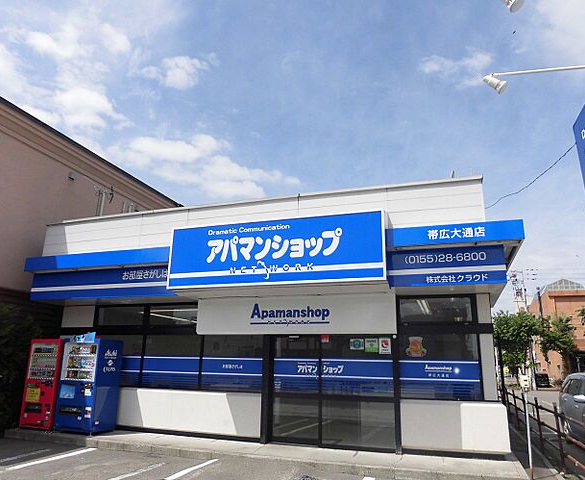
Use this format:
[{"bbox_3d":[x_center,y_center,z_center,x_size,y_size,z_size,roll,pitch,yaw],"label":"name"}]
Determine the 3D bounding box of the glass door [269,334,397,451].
[{"bbox_3d":[0.683,2.696,7.982,2.389,1.959,0.100,-4,-17,19],"label":"glass door"}]

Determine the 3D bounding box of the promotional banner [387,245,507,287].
[{"bbox_3d":[2.456,0.433,7.146,1.800,0.625,0.100,-4,-17,19],"label":"promotional banner"}]

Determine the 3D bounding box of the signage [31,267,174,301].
[{"bbox_3d":[-3.906,0.904,9.160,3.680,0.600,0.120,-4,-16,18],"label":"signage"}]

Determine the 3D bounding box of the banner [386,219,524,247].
[{"bbox_3d":[2.451,-0.070,6.811,1.970,0.295,0.130,-4,-16,18],"label":"banner"}]

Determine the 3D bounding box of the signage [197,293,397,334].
[{"bbox_3d":[-0.040,1.430,8.407,3.940,0.710,0.140,-4,-16,18],"label":"signage"}]

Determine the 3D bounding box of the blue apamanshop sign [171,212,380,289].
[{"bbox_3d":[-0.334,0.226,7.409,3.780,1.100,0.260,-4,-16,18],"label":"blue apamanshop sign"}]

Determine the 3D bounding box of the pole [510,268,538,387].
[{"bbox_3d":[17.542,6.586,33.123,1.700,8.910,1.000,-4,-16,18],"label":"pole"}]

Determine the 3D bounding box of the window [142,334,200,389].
[{"bbox_3d":[-2.489,2.516,9.155,1.360,1.050,0.100,-4,-16,18],"label":"window"}]

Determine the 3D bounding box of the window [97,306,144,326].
[{"bbox_3d":[-3.804,1.693,9.847,1.290,0.460,0.100,-4,-16,18],"label":"window"}]

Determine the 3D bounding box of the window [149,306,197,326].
[{"bbox_3d":[-2.493,1.601,9.411,1.260,0.450,0.100,-4,-16,18],"label":"window"}]

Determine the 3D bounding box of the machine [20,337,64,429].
[{"bbox_3d":[-5.196,3.120,9.648,0.892,1.830,0.700,-4,-17,19],"label":"machine"}]

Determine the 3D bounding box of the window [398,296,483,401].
[{"bbox_3d":[2.492,1.830,7.575,1.332,1.705,0.100,-4,-17,19],"label":"window"}]

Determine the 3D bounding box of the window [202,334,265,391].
[{"bbox_3d":[-1.193,2.411,8.749,1.387,1.078,0.100,-4,-17,19],"label":"window"}]

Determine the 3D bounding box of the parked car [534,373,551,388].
[{"bbox_3d":[27.696,15.598,49.111,1.500,1.520,3.600,-4,-17,19],"label":"parked car"}]

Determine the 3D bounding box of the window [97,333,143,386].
[{"bbox_3d":[-3.804,2.611,9.643,1.291,1.090,0.100,-4,-17,19],"label":"window"}]

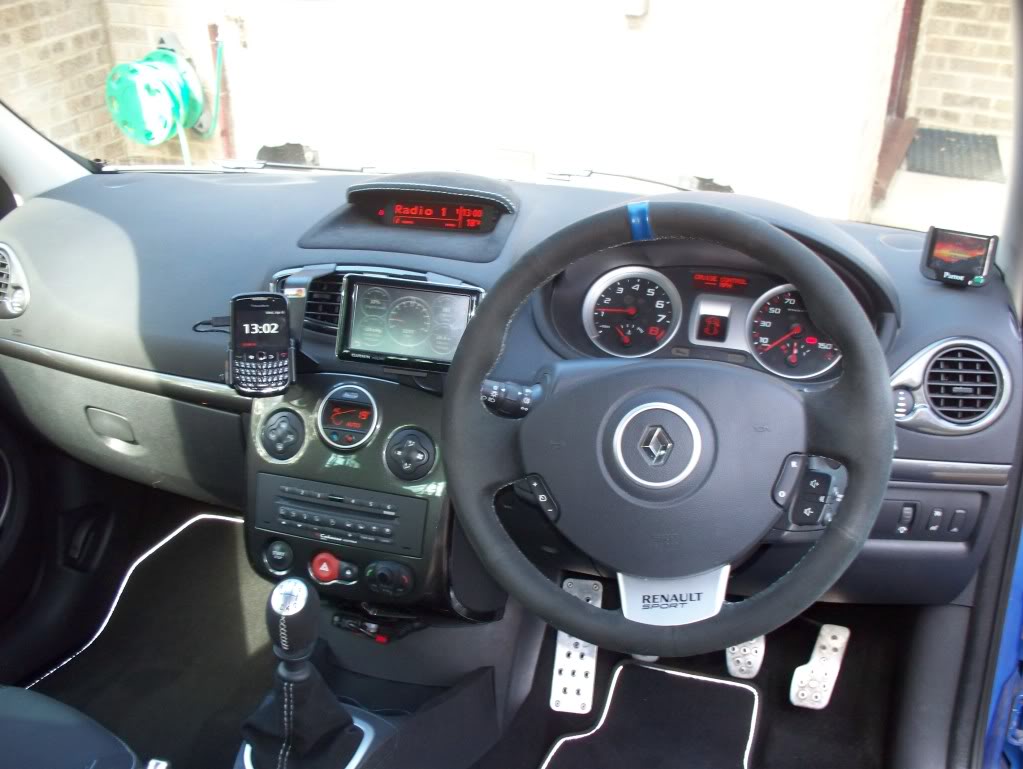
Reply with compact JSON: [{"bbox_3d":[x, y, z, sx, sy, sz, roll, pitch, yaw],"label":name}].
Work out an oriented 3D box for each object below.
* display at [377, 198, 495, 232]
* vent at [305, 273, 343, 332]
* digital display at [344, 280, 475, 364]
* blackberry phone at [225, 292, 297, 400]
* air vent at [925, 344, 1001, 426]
[{"bbox_3d":[-0.082,-0.191,1.202,0.143,0.035,0.015,8,13,14],"label":"display"},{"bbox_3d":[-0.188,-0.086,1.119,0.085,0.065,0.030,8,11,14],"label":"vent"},{"bbox_3d":[-0.097,-0.059,1.040,0.135,0.083,0.020,4,8,8],"label":"digital display"},{"bbox_3d":[-0.260,-0.041,1.107,0.060,0.109,0.015,-1,2,-2],"label":"blackberry phone"},{"bbox_3d":[0.462,-0.002,1.100,0.079,0.079,0.030,2,11,5],"label":"air vent"}]

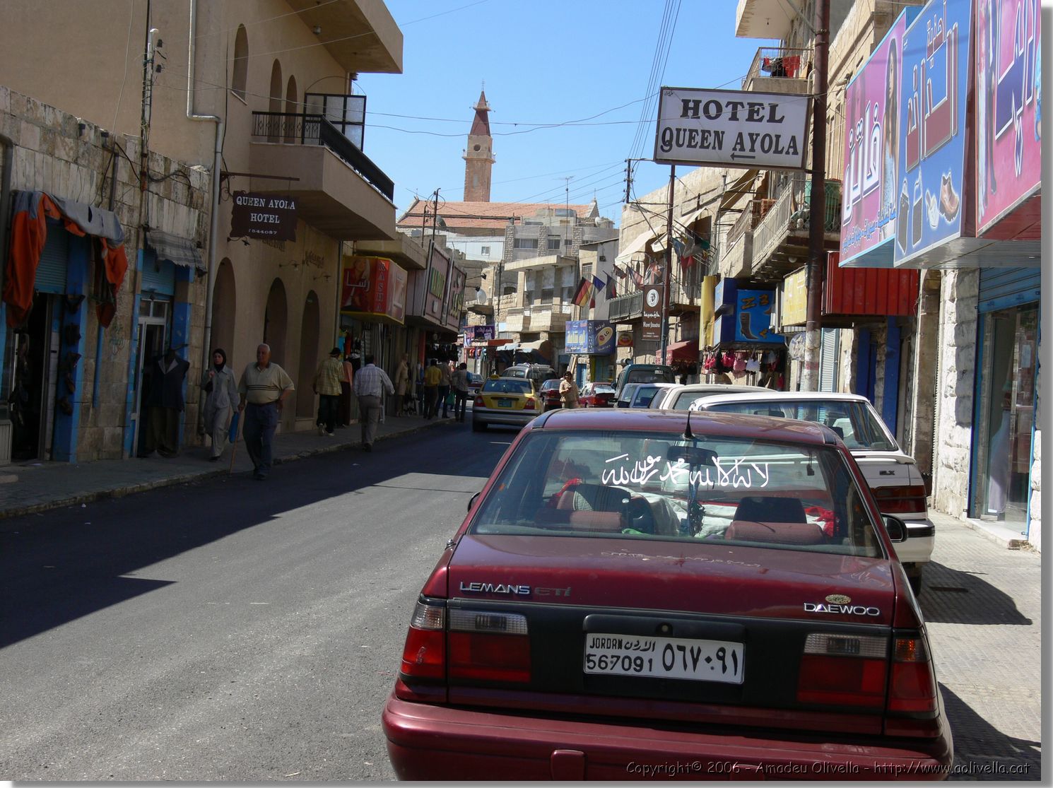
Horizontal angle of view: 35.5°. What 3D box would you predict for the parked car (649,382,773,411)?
[{"bbox_3d":[2.250,0.605,19.400,1.680,1.430,4.300,3,0,3],"label":"parked car"}]

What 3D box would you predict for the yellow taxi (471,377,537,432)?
[{"bbox_3d":[-0.330,0.235,43.500,1.730,1.450,4.500,3,0,3],"label":"yellow taxi"}]

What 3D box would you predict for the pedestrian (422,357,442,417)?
[{"bbox_3d":[-2.667,-0.120,46.800,0.520,1.710,0.380,3,0,3],"label":"pedestrian"}]

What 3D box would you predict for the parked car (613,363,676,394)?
[{"bbox_3d":[3.860,0.030,53.700,1.690,1.950,4.500,3,0,1],"label":"parked car"}]

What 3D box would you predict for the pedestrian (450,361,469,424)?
[{"bbox_3d":[-1.938,-0.036,48.000,0.540,1.720,0.380,3,0,2],"label":"pedestrian"}]

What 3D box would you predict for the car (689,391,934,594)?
[{"bbox_3d":[1.810,0.670,12.000,1.680,1.380,4.350,1,0,5],"label":"car"}]

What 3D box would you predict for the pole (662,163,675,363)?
[{"bbox_3d":[4.730,-3.410,55.000,0.200,8.900,0.200,3,0,4],"label":"pole"}]

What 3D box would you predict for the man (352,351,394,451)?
[{"bbox_3d":[-2.640,0.150,28.300,0.620,1.700,0.480,3,0,6],"label":"man"}]

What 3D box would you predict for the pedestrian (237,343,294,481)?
[{"bbox_3d":[-3.260,0.215,20.550,0.630,1.710,0.430,3,0,7],"label":"pedestrian"}]

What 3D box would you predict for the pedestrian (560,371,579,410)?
[{"bbox_3d":[1.140,0.216,45.200,0.500,1.650,0.360,3,0,11],"label":"pedestrian"}]

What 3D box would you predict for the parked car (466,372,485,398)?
[{"bbox_3d":[-2.860,-0.390,87.800,1.680,1.390,4.300,3,0,0],"label":"parked car"}]

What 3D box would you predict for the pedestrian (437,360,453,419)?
[{"bbox_3d":[-2.387,-0.142,47.800,0.500,1.710,0.380,3,0,5],"label":"pedestrian"}]

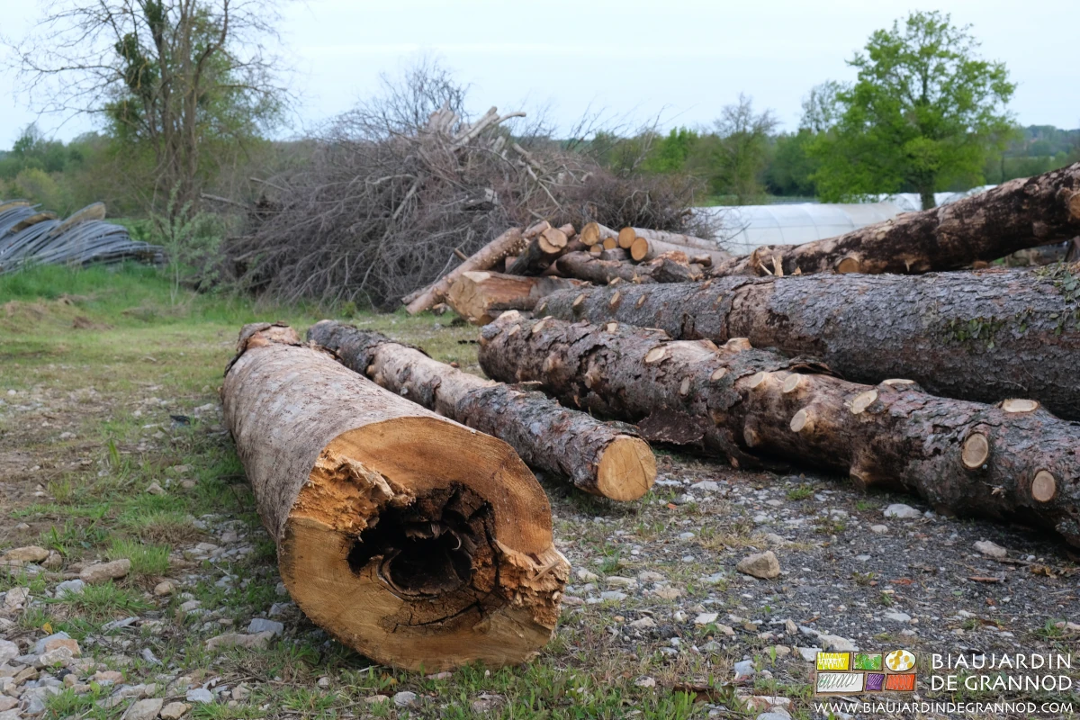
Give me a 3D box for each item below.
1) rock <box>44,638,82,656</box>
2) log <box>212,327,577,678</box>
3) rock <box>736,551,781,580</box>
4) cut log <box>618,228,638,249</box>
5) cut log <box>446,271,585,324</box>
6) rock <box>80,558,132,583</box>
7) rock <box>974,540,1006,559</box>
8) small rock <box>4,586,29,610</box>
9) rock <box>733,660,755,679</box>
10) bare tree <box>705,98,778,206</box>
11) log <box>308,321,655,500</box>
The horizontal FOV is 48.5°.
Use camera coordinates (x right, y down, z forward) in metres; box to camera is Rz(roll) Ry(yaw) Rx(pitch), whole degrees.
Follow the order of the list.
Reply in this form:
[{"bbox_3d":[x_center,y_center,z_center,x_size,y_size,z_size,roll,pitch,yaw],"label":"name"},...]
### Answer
[{"bbox_3d":[-1.413,0.840,3.545,0.112,0.045,0.072,-4,10,-22],"label":"rock"},{"bbox_3d":[-0.871,0.293,4.805,0.750,0.730,3.300,-3,9,-20],"label":"log"},{"bbox_3d":[0.772,0.720,4.217,0.158,0.076,0.118,2,9,11],"label":"rock"},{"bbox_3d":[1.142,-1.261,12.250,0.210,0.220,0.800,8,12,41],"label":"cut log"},{"bbox_3d":[-0.035,-0.704,12.016,1.800,0.460,0.440,-7,12,-39],"label":"cut log"},{"bbox_3d":[-1.516,0.731,4.173,0.175,0.066,0.105,-3,10,-20],"label":"rock"},{"bbox_3d":[1.667,0.697,4.435,0.120,0.050,0.084,3,10,21],"label":"rock"},{"bbox_3d":[-1.710,0.772,3.914,0.082,0.066,0.058,-4,10,-24],"label":"small rock"},{"bbox_3d":[0.577,0.867,3.376,0.066,0.044,0.053,2,9,10],"label":"rock"},{"bbox_3d":[18.028,-19.431,110.000,7.439,10.267,7.200,1,9,9],"label":"bare tree"},{"bbox_3d":[-0.625,0.139,7.102,0.320,0.320,4.500,-4,10,-26],"label":"log"}]

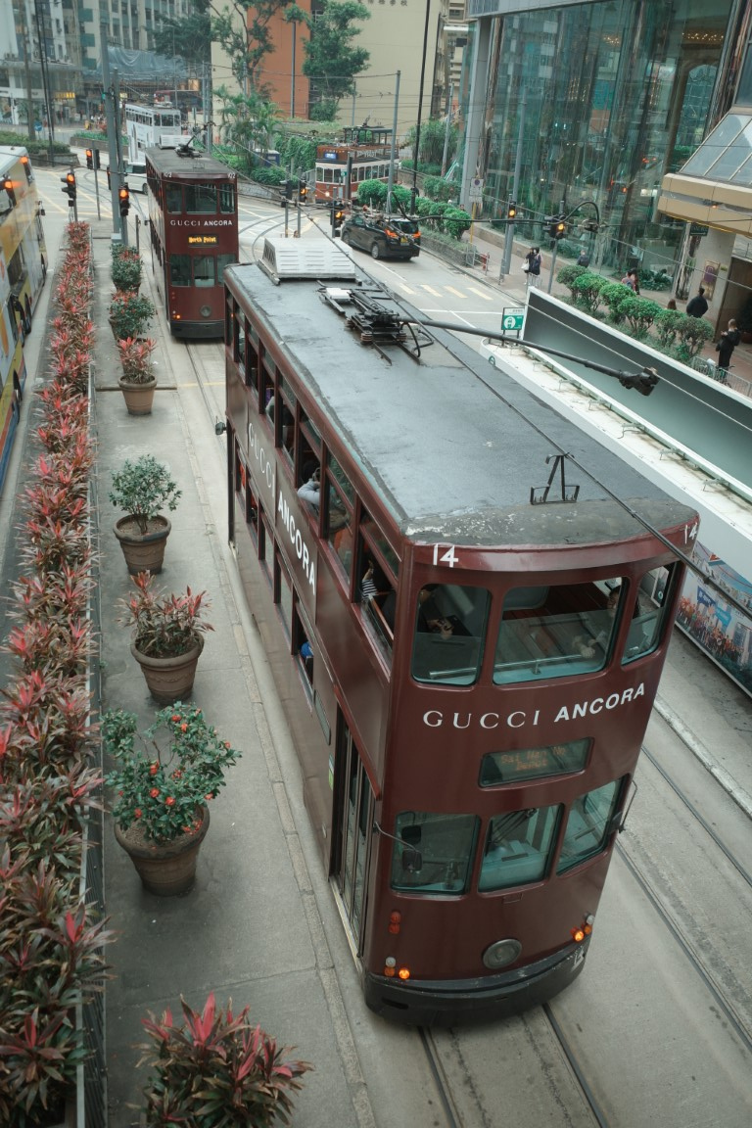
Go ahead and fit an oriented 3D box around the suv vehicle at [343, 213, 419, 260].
[{"bbox_3d":[0.172,-15.257,40.602,1.820,1.720,4.700,-12,32,-27],"label":"suv vehicle"}]

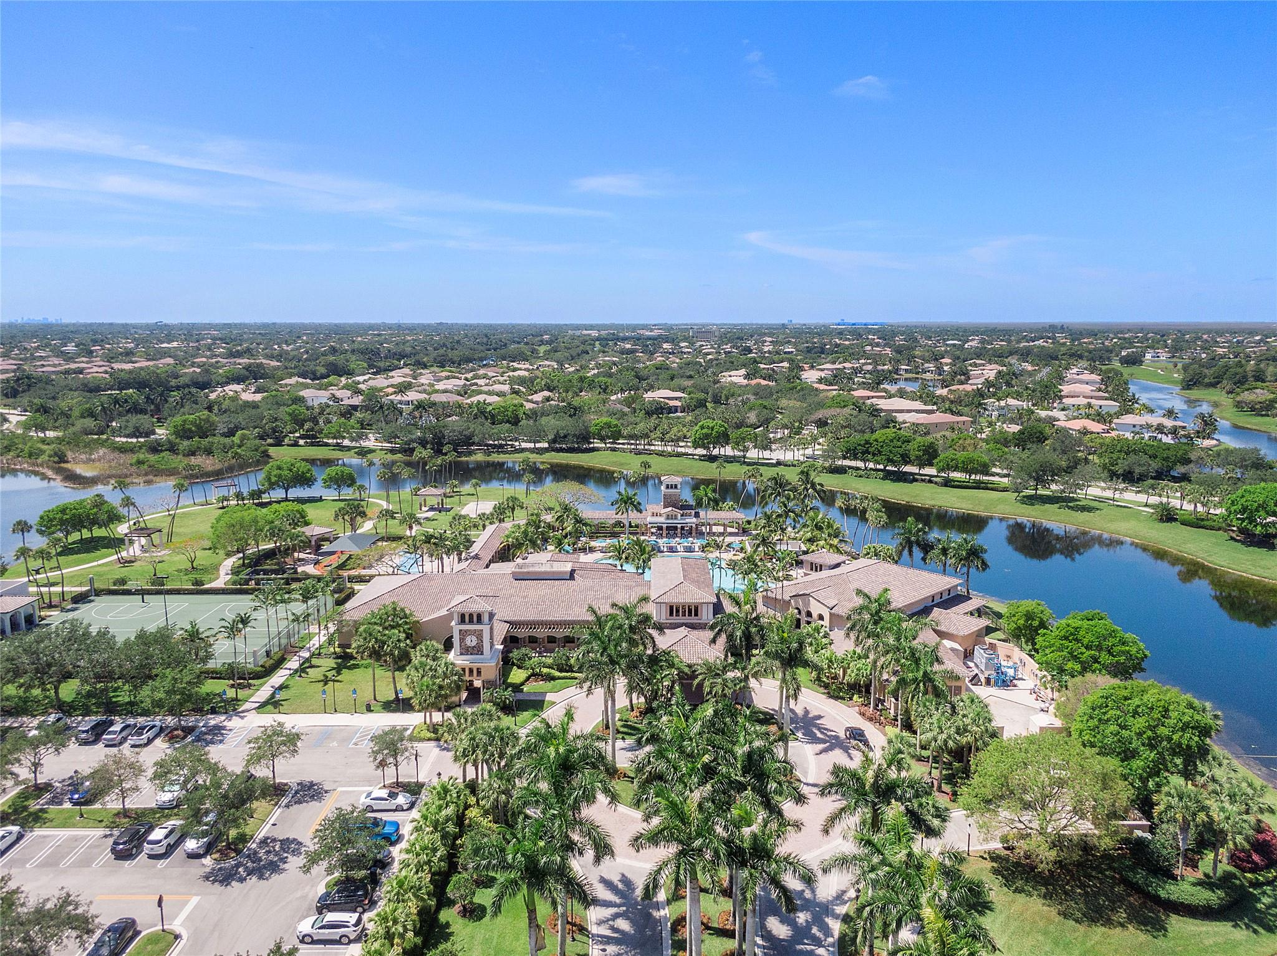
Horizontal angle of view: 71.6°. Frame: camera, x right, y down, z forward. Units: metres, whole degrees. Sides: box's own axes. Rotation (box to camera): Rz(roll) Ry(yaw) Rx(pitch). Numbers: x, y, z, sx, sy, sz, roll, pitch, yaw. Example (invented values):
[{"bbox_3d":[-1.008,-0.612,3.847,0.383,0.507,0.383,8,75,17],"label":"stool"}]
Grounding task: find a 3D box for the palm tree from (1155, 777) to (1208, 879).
[{"bbox_3d":[43.753,28.323,71.650,4.420,9.040,4.420,0,10,0],"label":"palm tree"}]

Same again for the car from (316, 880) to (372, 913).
[{"bbox_3d":[-22.850,32.569,68.899,4.450,1.650,1.830,0,10,-2],"label":"car"}]

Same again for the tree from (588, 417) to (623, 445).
[{"bbox_3d":[-11.724,-16.211,315.488,11.720,10.980,11.720,0,10,0],"label":"tree"}]

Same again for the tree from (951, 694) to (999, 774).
[{"bbox_3d":[34.025,25.915,89.552,4.600,8.540,4.600,0,10,0],"label":"tree"}]

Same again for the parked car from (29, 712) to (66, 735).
[{"bbox_3d":[-64.800,27.532,97.103,1.870,1.650,4.600,0,10,0],"label":"parked car"}]

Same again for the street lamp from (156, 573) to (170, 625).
[{"bbox_3d":[-70.250,18.535,130.911,1.950,8.460,0.550,0,10,0],"label":"street lamp"}]

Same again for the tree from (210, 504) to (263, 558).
[{"bbox_3d":[-75.701,10.593,166.604,10.000,11.480,10.000,0,10,0],"label":"tree"}]

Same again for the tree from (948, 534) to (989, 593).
[{"bbox_3d":[54.100,14.774,145.362,6.400,10.800,6.400,0,10,0],"label":"tree"}]

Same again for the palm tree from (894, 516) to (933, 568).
[{"bbox_3d":[48.285,12.247,155.971,7.280,11.040,7.280,0,10,0],"label":"palm tree"}]

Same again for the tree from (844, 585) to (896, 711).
[{"bbox_3d":[27.500,20.228,103.163,6.200,14.900,6.200,0,10,0],"label":"tree"}]

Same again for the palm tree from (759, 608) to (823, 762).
[{"bbox_3d":[15.159,21.980,88.803,6.500,16.500,6.500,0,10,0],"label":"palm tree"}]

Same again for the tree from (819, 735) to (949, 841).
[{"bbox_3d":[16.900,26.374,63.628,8.400,16.700,8.400,0,10,0],"label":"tree"}]

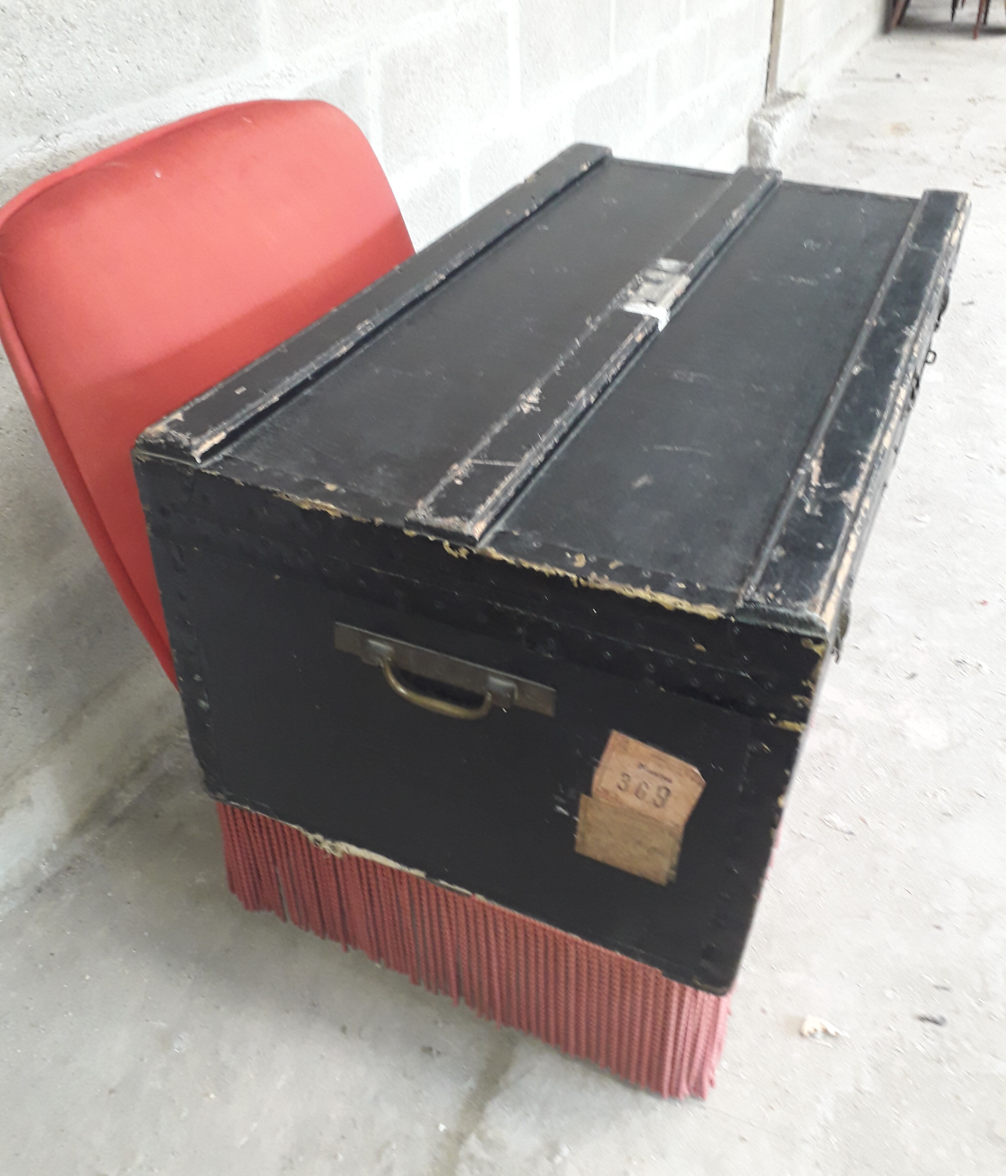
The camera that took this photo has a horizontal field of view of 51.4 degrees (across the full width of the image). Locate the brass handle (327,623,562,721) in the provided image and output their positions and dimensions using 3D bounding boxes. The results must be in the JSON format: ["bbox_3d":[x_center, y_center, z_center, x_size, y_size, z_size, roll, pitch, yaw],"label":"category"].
[{"bbox_3d":[-0.050,0.072,0.753,0.179,0.043,0.024,15,38,19],"label":"brass handle"}]

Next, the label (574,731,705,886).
[{"bbox_3d":[0.094,0.160,0.749,0.085,0.136,0.004,15,38,19],"label":"label"}]

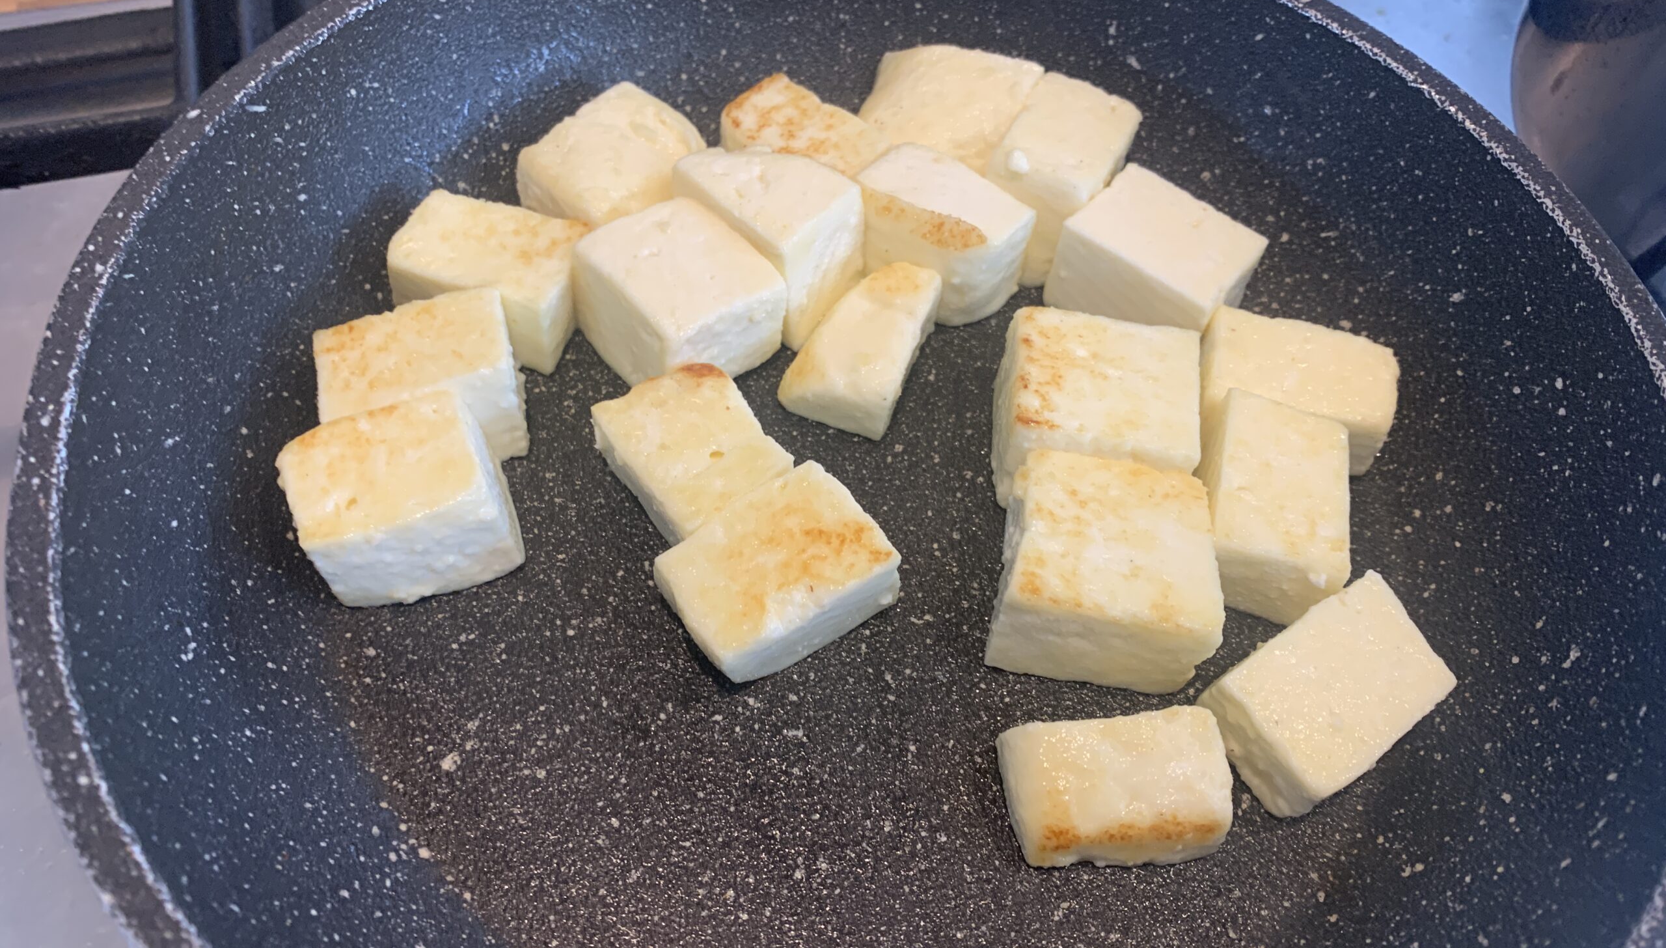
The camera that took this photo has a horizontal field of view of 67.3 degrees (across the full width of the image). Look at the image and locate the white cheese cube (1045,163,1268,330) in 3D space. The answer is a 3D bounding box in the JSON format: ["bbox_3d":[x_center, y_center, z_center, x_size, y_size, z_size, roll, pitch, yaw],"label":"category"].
[{"bbox_3d":[0.061,-0.039,0.239,0.030,0.021,0.023,36,61,17],"label":"white cheese cube"}]

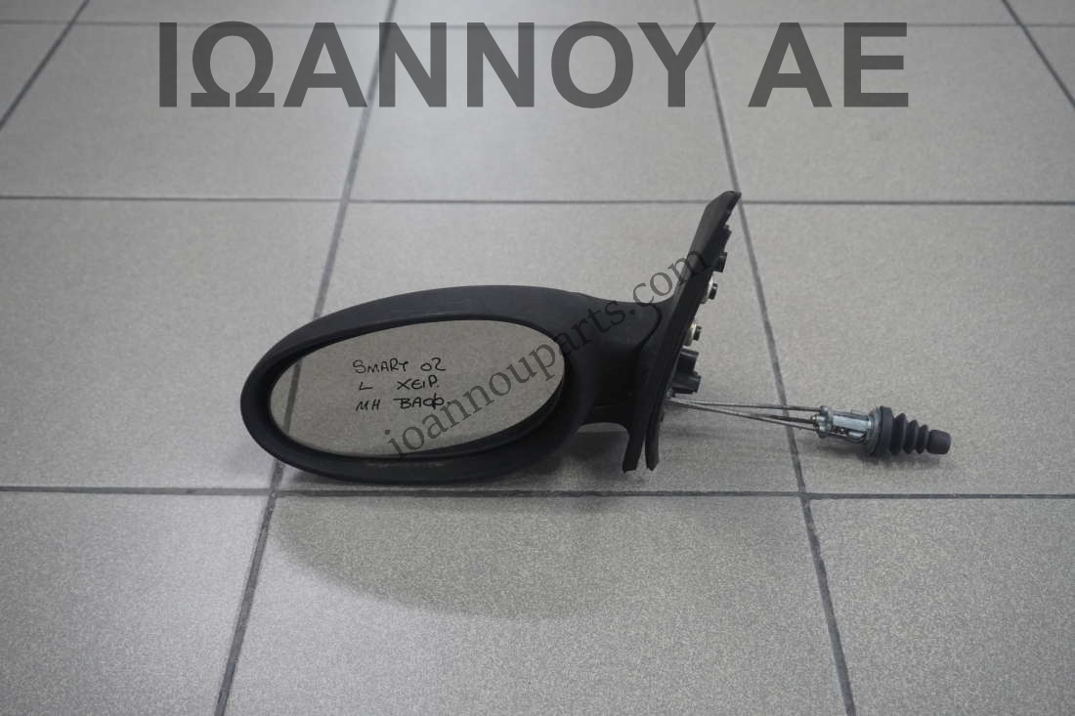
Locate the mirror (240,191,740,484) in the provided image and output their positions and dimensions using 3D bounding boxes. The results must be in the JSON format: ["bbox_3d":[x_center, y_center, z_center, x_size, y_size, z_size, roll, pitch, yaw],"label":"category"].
[{"bbox_3d":[-0.035,-0.032,0.646,0.276,0.189,0.122,0,43,1],"label":"mirror"}]

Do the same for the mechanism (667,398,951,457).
[{"bbox_3d":[0.171,0.039,0.700,0.179,0.029,0.029,9,44,5],"label":"mechanism"}]

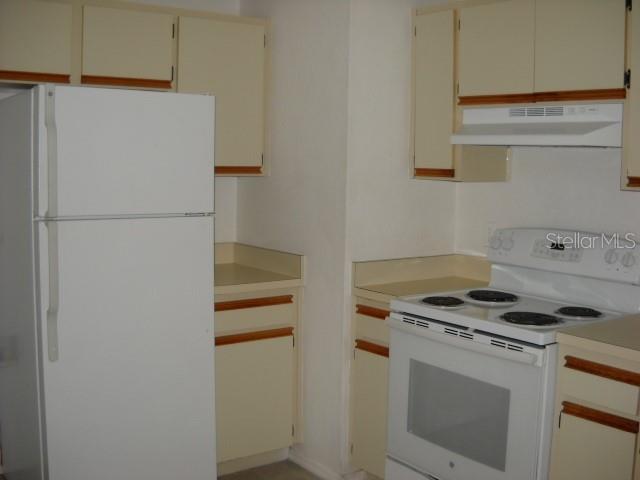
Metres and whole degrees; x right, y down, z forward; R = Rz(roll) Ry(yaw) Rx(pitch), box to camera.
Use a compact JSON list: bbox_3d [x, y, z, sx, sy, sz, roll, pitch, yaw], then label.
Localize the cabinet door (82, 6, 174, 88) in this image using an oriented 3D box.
[{"bbox_3d":[-0.824,-0.818,3.255,0.410,0.320,0.028,-3,7,-36],"label":"cabinet door"}]

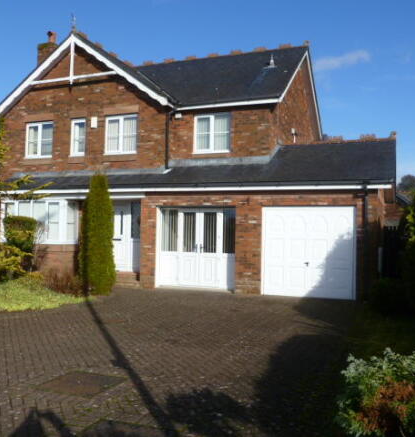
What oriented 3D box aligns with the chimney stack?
[{"bbox_3d":[-5.879,-5.902,17.636,0.560,2.000,0.700,0,-2,21],"label":"chimney stack"}]

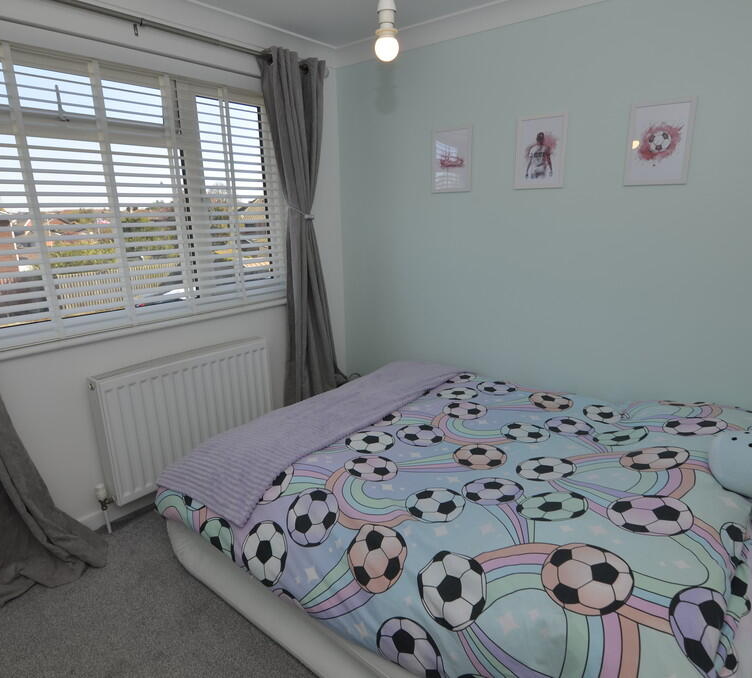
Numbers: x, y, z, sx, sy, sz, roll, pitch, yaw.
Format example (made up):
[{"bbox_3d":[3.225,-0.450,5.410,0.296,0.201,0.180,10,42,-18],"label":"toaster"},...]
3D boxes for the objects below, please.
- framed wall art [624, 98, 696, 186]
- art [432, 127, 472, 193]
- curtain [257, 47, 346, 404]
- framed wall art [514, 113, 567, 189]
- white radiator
[{"bbox_3d":[1.172,-0.805,1.880,0.233,0.322,0.018,10,19,35],"label":"framed wall art"},{"bbox_3d":[0.409,-0.948,2.426,0.233,0.322,0.018,10,19,35],"label":"art"},{"bbox_3d":[-0.392,-0.431,2.696,0.180,2.237,0.490,12,20,40],"label":"curtain"},{"bbox_3d":[0.782,-0.883,2.158,0.233,0.322,0.018,10,19,35],"label":"framed wall art"},{"bbox_3d":[-0.924,0.376,2.326,0.106,0.589,0.849,12,20,40],"label":"white radiator"}]

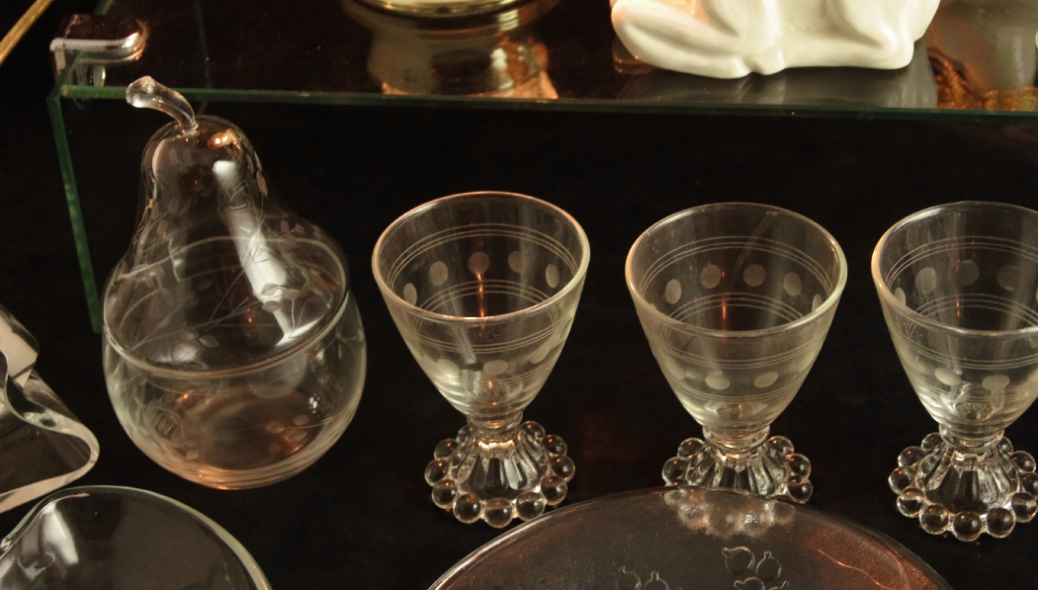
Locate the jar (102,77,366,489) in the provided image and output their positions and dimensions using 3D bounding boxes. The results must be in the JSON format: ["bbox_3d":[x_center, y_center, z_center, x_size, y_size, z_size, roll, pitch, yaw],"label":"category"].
[{"bbox_3d":[-0.098,-0.008,0.771,0.088,0.150,0.088,-4,38,0],"label":"jar"}]

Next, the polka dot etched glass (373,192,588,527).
[{"bbox_3d":[-0.009,0.025,0.767,0.068,0.094,0.068,-4,38,0],"label":"polka dot etched glass"}]

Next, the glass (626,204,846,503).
[{"bbox_3d":[0.070,0.028,0.755,0.068,0.094,0.068,-4,38,0],"label":"glass"}]

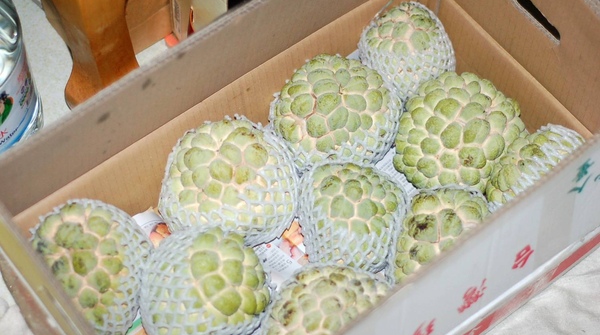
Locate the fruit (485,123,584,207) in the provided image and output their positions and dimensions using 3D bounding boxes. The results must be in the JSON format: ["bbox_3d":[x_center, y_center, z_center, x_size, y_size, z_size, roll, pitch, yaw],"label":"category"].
[{"bbox_3d":[0.212,0.011,1.085,0.096,0.086,0.100,0,62,-2],"label":"fruit"}]

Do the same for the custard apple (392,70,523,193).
[{"bbox_3d":[0.140,-0.032,1.098,0.118,0.100,0.109,0,62,-2],"label":"custard apple"}]

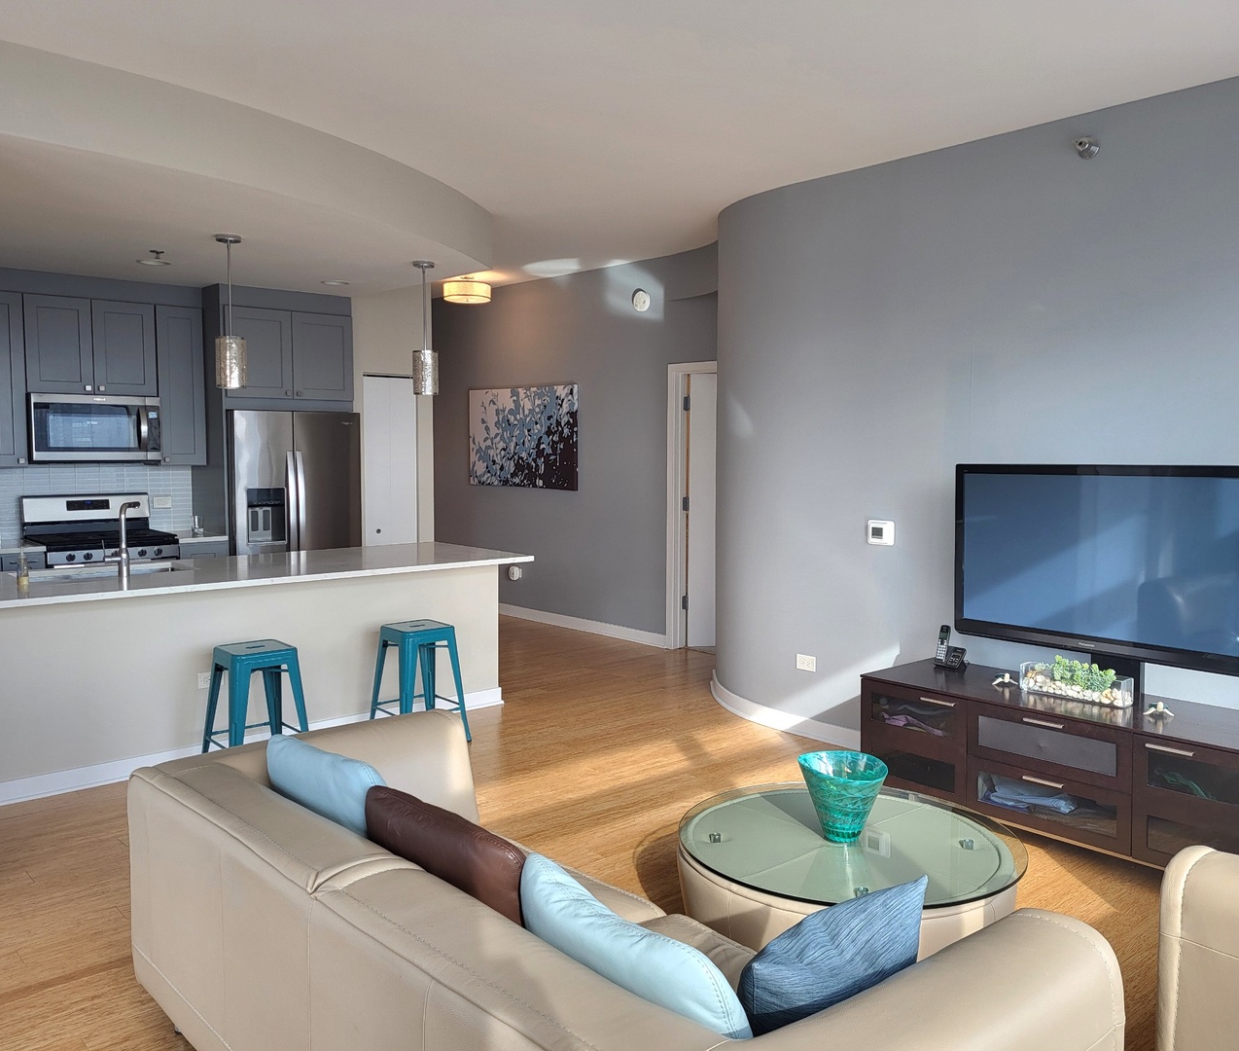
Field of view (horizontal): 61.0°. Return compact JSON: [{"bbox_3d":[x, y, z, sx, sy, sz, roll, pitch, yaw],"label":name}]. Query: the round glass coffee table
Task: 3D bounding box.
[{"bbox_3d":[0.706,1.119,3.234,1.027,0.345,1.027,0,4,0],"label":"round glass coffee table"}]

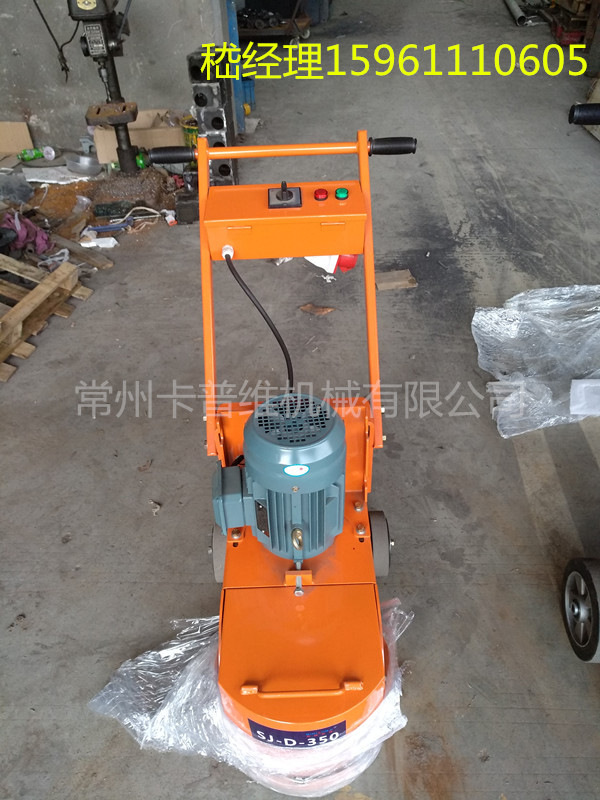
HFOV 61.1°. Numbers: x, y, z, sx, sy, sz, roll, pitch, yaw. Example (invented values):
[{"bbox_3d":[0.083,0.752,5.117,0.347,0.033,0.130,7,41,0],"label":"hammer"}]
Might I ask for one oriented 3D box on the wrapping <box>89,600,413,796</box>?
[{"bbox_3d":[-0.096,0.605,1.074,0.680,0.160,0.350,-1,42,0],"label":"wrapping"}]

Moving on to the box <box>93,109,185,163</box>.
[{"bbox_3d":[-1.211,-1.980,3.857,0.640,0.250,0.420,-1,42,0],"label":"box"}]

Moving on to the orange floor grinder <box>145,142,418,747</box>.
[{"bbox_3d":[-0.022,0.045,1.110,0.650,0.910,1.080,-2,41,0],"label":"orange floor grinder"}]

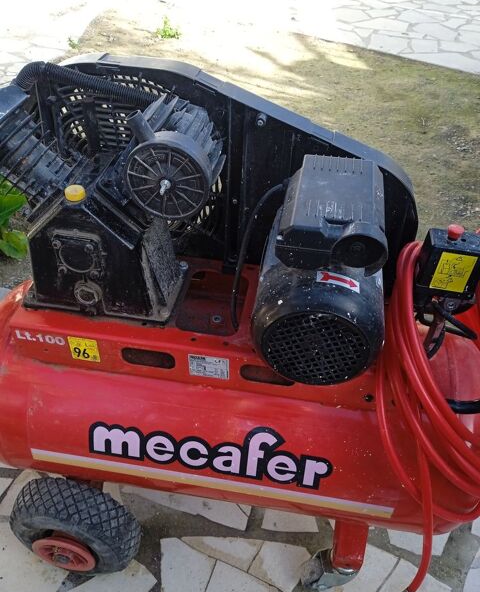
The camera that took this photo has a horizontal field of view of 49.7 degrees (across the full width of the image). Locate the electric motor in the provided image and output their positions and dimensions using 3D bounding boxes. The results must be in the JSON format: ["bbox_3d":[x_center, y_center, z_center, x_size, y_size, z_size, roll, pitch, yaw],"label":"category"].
[{"bbox_3d":[0.122,-0.039,0.758,0.180,0.232,0.291,7,40,7],"label":"electric motor"}]

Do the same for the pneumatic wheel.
[{"bbox_3d":[-0.330,0.465,1.034,0.260,0.260,0.089,7,40,7],"label":"pneumatic wheel"}]

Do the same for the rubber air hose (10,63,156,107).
[{"bbox_3d":[-0.216,-0.305,0.757,0.242,0.061,0.045,7,40,7],"label":"rubber air hose"}]

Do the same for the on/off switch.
[{"bbox_3d":[0.298,-0.089,0.717,0.023,0.016,0.023,7,40,7],"label":"on/off switch"}]

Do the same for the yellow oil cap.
[{"bbox_3d":[-0.237,-0.147,0.745,0.032,0.016,0.032,1,40,-1],"label":"yellow oil cap"}]

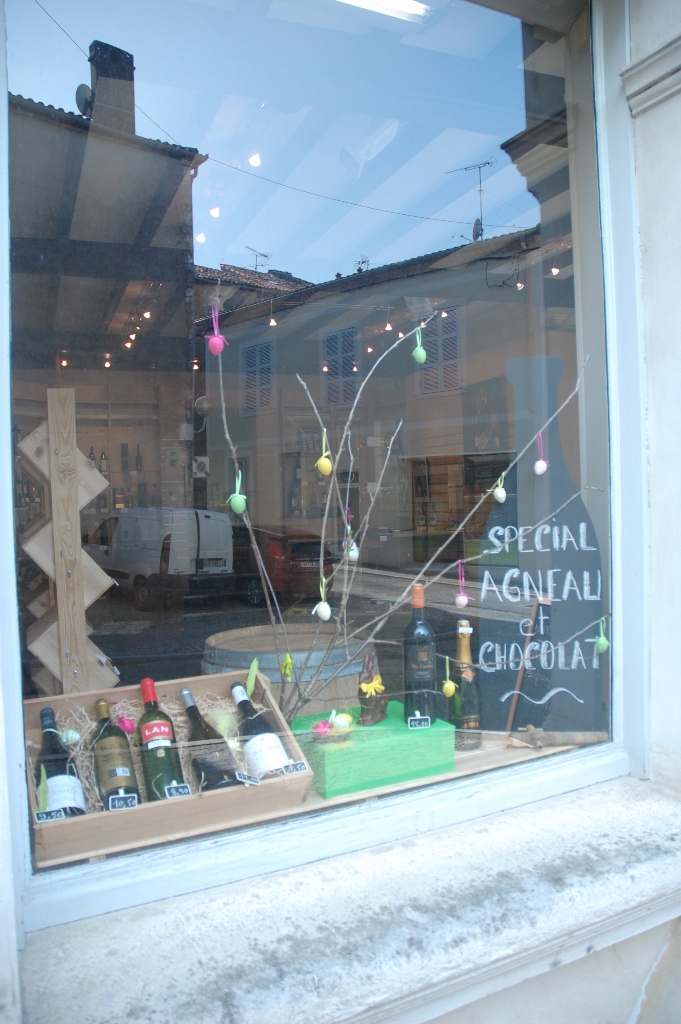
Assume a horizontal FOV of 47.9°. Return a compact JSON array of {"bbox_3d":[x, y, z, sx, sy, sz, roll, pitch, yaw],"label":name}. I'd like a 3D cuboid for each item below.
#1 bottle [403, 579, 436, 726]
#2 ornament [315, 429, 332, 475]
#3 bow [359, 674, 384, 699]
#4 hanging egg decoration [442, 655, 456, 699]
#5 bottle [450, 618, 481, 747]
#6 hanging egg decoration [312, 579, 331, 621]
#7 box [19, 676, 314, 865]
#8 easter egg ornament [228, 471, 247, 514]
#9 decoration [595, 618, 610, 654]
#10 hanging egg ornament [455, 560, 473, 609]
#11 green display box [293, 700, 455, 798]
[{"bbox_3d":[0.186,0.330,1.801,0.075,0.323,0.075,-1,1,-4],"label":"bottle"},{"bbox_3d":[-0.038,-0.136,1.740,0.038,0.108,0.036,-1,1,-1],"label":"ornament"},{"bbox_3d":[0.073,0.413,1.817,0.058,0.052,0.033,-1,1,-19],"label":"bow"},{"bbox_3d":[0.268,0.405,1.880,0.034,0.100,0.034,-1,1,8],"label":"hanging egg decoration"},{"bbox_3d":[0.314,0.429,1.934,0.084,0.317,0.084,-1,1,0],"label":"bottle"},{"bbox_3d":[-0.045,0.206,1.800,0.041,0.097,0.036,-1,1,-1],"label":"hanging egg decoration"},{"bbox_3d":[-0.366,0.494,1.578,0.522,0.090,0.339,-2,27,-27],"label":"box"},{"bbox_3d":[-0.222,-0.042,1.650,0.041,0.095,0.037,-1,1,-8],"label":"easter egg ornament"},{"bbox_3d":[0.663,0.314,1.940,0.039,0.090,0.034,-1,1,19],"label":"decoration"},{"bbox_3d":[0.314,0.183,1.940,0.045,0.121,0.035,-1,1,9],"label":"hanging egg ornament"},{"bbox_3d":[0.058,0.545,1.794,0.327,0.101,0.262,-2,1,-26],"label":"green display box"}]

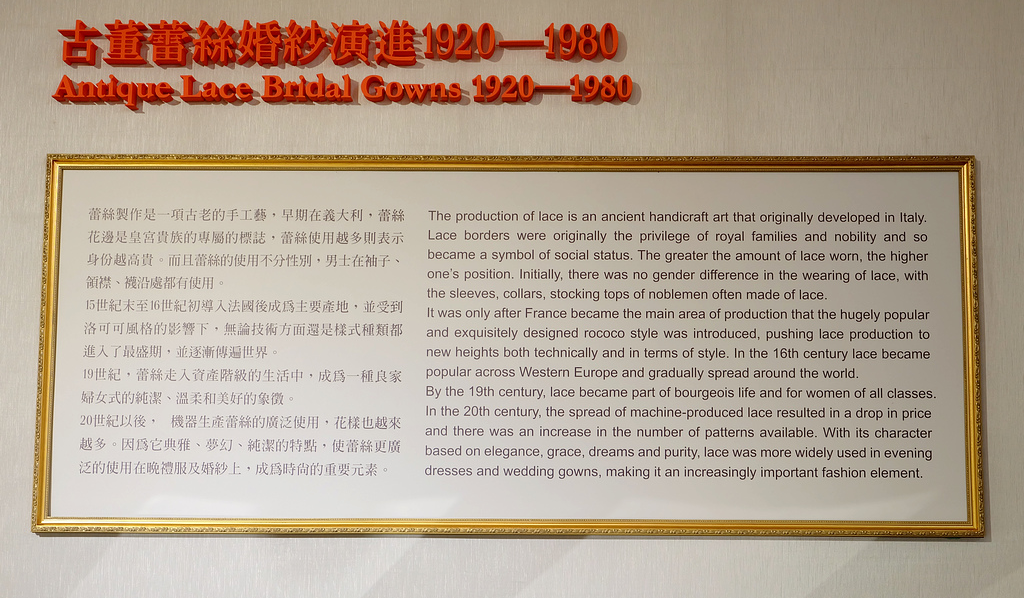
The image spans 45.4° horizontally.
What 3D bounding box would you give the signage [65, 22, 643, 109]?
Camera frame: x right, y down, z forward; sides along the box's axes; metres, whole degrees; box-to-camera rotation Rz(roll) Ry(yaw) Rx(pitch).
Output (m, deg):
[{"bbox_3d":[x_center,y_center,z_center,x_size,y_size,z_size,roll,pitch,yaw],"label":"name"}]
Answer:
[{"bbox_3d":[-0.301,-0.416,2.182,1.024,0.155,0.031,0,-5,1],"label":"signage"}]

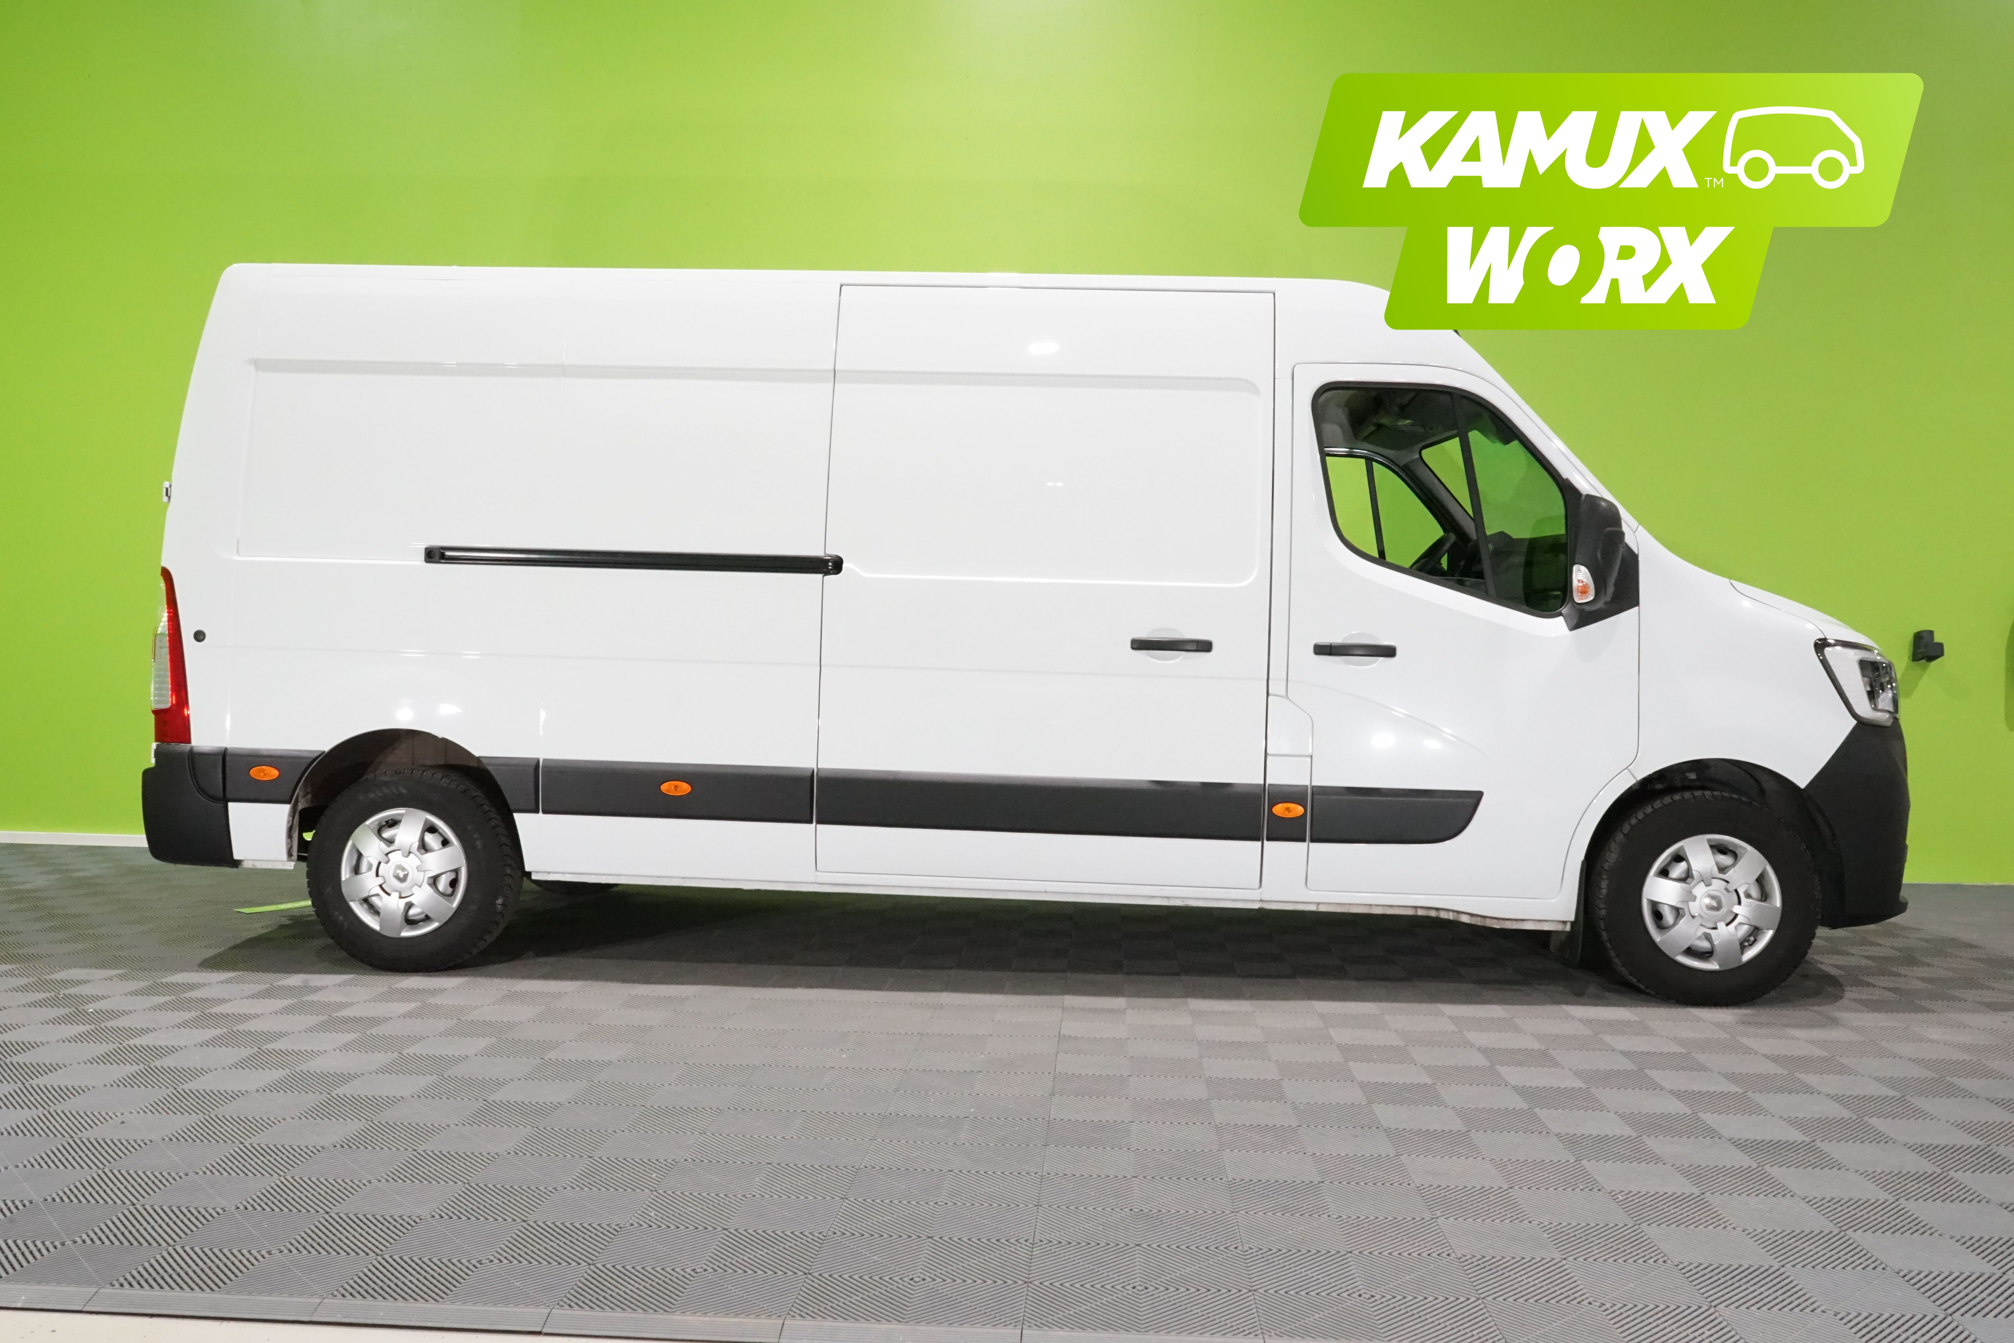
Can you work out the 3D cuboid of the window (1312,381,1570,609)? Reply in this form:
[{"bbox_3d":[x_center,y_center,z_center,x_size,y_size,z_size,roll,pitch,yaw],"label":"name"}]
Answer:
[{"bbox_3d":[1.416,-0.566,5.133,0.825,0.765,0.130,2,1,4],"label":"window"}]

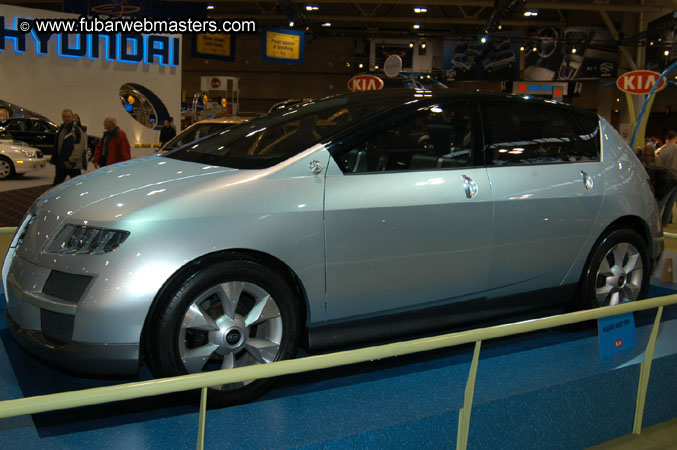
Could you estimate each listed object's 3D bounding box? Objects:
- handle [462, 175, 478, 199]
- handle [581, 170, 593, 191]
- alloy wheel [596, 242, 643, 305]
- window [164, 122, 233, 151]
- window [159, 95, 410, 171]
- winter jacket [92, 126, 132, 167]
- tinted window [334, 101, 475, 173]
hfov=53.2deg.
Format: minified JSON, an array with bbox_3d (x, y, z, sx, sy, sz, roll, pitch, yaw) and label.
[{"bbox_3d":[0.723,-0.211,3.704,0.100,0.125,0.050,-3,9,-32],"label":"handle"},{"bbox_3d":[1.551,-0.278,4.231,0.100,0.120,0.050,-3,9,-32],"label":"handle"},{"bbox_3d":[1.867,0.366,4.585,0.500,0.500,0.170,-3,9,-32],"label":"alloy wheel"},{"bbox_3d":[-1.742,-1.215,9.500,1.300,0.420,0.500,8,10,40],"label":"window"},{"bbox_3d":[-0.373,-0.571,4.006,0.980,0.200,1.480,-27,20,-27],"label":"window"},{"bbox_3d":[-4.128,-1.382,12.300,0.420,0.820,0.580,-4,9,-38],"label":"winter jacket"},{"bbox_3d":[0.345,-0.461,3.547,0.980,0.400,0.080,-3,-12,-32],"label":"tinted window"}]

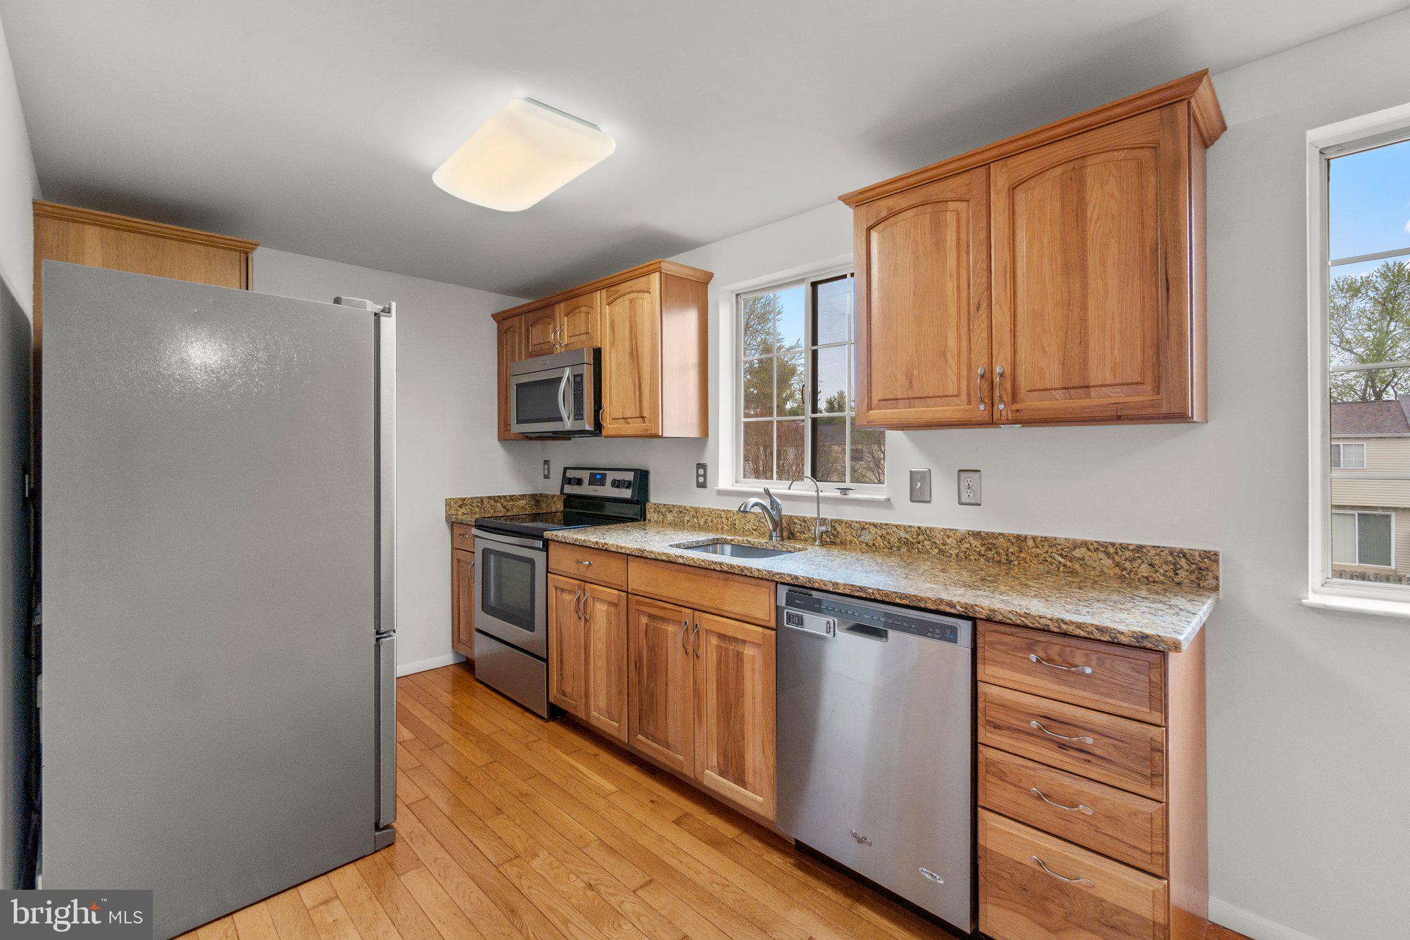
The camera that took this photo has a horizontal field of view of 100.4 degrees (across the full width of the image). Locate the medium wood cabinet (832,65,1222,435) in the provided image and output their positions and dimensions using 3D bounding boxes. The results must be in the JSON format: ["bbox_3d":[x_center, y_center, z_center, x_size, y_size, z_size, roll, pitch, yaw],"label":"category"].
[{"bbox_3d":[0.925,-0.529,1.813,0.355,0.793,0.972,-1,2,-45],"label":"medium wood cabinet"}]

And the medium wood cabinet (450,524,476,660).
[{"bbox_3d":[-1.224,0.740,3.725,0.333,0.844,0.626,1,2,44],"label":"medium wood cabinet"}]

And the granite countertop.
[{"bbox_3d":[0.312,0.323,2.235,0.654,0.030,2.407,-1,2,-45],"label":"granite countertop"}]

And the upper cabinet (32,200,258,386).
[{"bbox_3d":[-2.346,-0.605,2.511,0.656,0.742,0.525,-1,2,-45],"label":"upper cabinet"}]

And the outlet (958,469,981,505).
[{"bbox_3d":[0.923,0.062,2.072,0.010,0.119,0.080,-1,2,-45],"label":"outlet"}]

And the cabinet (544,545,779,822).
[{"bbox_3d":[-0.022,0.752,2.573,0.662,0.842,1.374,-1,2,-45],"label":"cabinet"}]

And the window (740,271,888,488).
[{"bbox_3d":[0.468,-0.404,2.685,0.071,0.970,0.879,-1,2,-45],"label":"window"}]

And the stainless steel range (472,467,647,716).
[{"bbox_3d":[-0.799,0.604,3.299,0.677,1.207,0.759,-1,2,-45],"label":"stainless steel range"}]

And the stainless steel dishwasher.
[{"bbox_3d":[0.654,0.772,1.854,0.636,0.833,0.599,-1,2,-45],"label":"stainless steel dishwasher"}]

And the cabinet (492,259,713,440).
[{"bbox_3d":[-0.681,-0.578,3.434,0.348,0.814,1.707,-1,2,-45],"label":"cabinet"}]

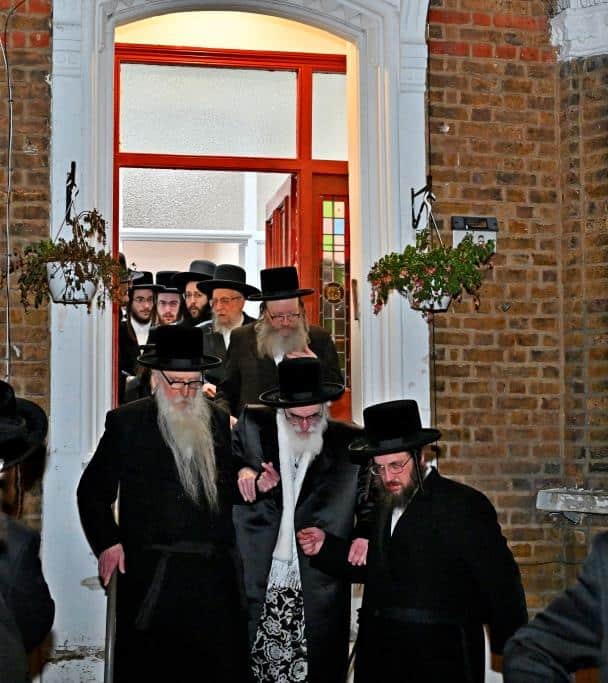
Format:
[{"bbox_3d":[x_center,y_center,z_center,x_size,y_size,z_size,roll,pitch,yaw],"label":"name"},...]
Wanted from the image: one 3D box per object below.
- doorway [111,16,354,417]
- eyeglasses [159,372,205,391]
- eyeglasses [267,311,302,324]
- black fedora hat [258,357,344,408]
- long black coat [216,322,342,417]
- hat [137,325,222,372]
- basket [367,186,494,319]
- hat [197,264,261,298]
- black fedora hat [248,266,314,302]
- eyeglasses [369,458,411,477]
[{"bbox_3d":[-0.348,-0.051,5.720,1.170,2.660,0.130,0,-3,-10],"label":"doorway"},{"bbox_3d":[-0.470,0.151,4.620,0.140,0.045,0.140,1,13,-25],"label":"eyeglasses"},{"bbox_3d":[-0.088,-0.112,5.500,0.140,0.042,0.140,-3,9,0],"label":"eyeglasses"},{"bbox_3d":[-0.009,0.157,4.670,0.330,0.140,0.360,-6,15,-6],"label":"black fedora hat"},{"bbox_3d":[-0.109,0.493,5.517,0.580,1.160,0.360,0,-3,-3],"label":"long black coat"},{"bbox_3d":[-0.473,0.030,4.650,0.325,0.140,0.360,1,14,-25],"label":"hat"},{"bbox_3d":[0.556,-0.400,5.377,0.490,0.560,0.450,0,-3,-10],"label":"basket"},{"bbox_3d":[-0.377,-0.299,6.100,0.325,0.140,0.360,3,-9,25],"label":"hat"},{"bbox_3d":[-0.102,-0.259,5.550,0.305,0.140,0.335,-7,4,0],"label":"black fedora hat"},{"bbox_3d":[0.314,0.427,4.250,0.140,0.045,0.140,3,16,34],"label":"eyeglasses"}]

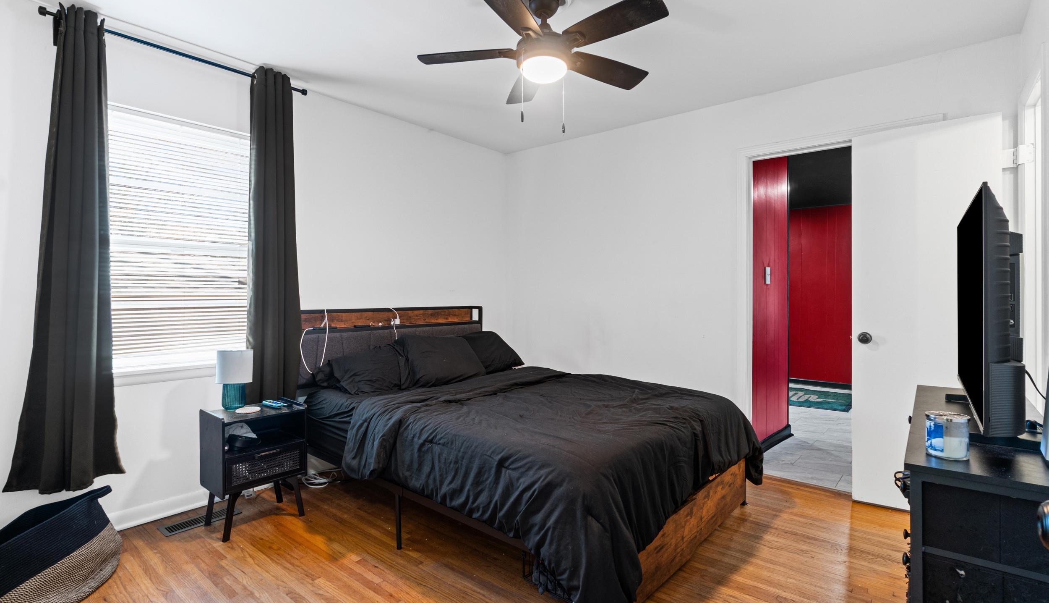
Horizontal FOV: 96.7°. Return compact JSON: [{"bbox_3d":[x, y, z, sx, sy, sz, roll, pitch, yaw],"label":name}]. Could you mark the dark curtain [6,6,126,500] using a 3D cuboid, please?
[{"bbox_3d":[-2.023,-0.234,2.066,0.140,2.090,0.350,1,1,40],"label":"dark curtain"}]

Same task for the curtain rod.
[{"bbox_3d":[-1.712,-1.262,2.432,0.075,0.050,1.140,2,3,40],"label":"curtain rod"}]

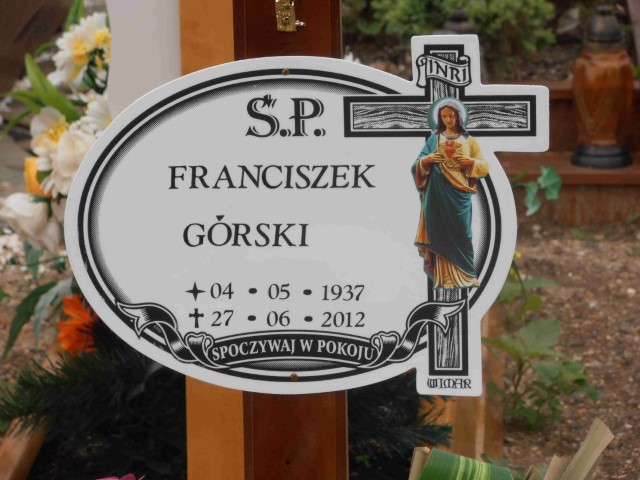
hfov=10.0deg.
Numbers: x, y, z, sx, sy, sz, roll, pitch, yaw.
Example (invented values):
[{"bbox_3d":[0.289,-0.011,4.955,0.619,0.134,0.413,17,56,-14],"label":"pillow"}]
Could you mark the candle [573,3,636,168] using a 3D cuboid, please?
[{"bbox_3d":[0.508,-0.279,6.570,0.110,0.285,0.110,0,13,0],"label":"candle"}]

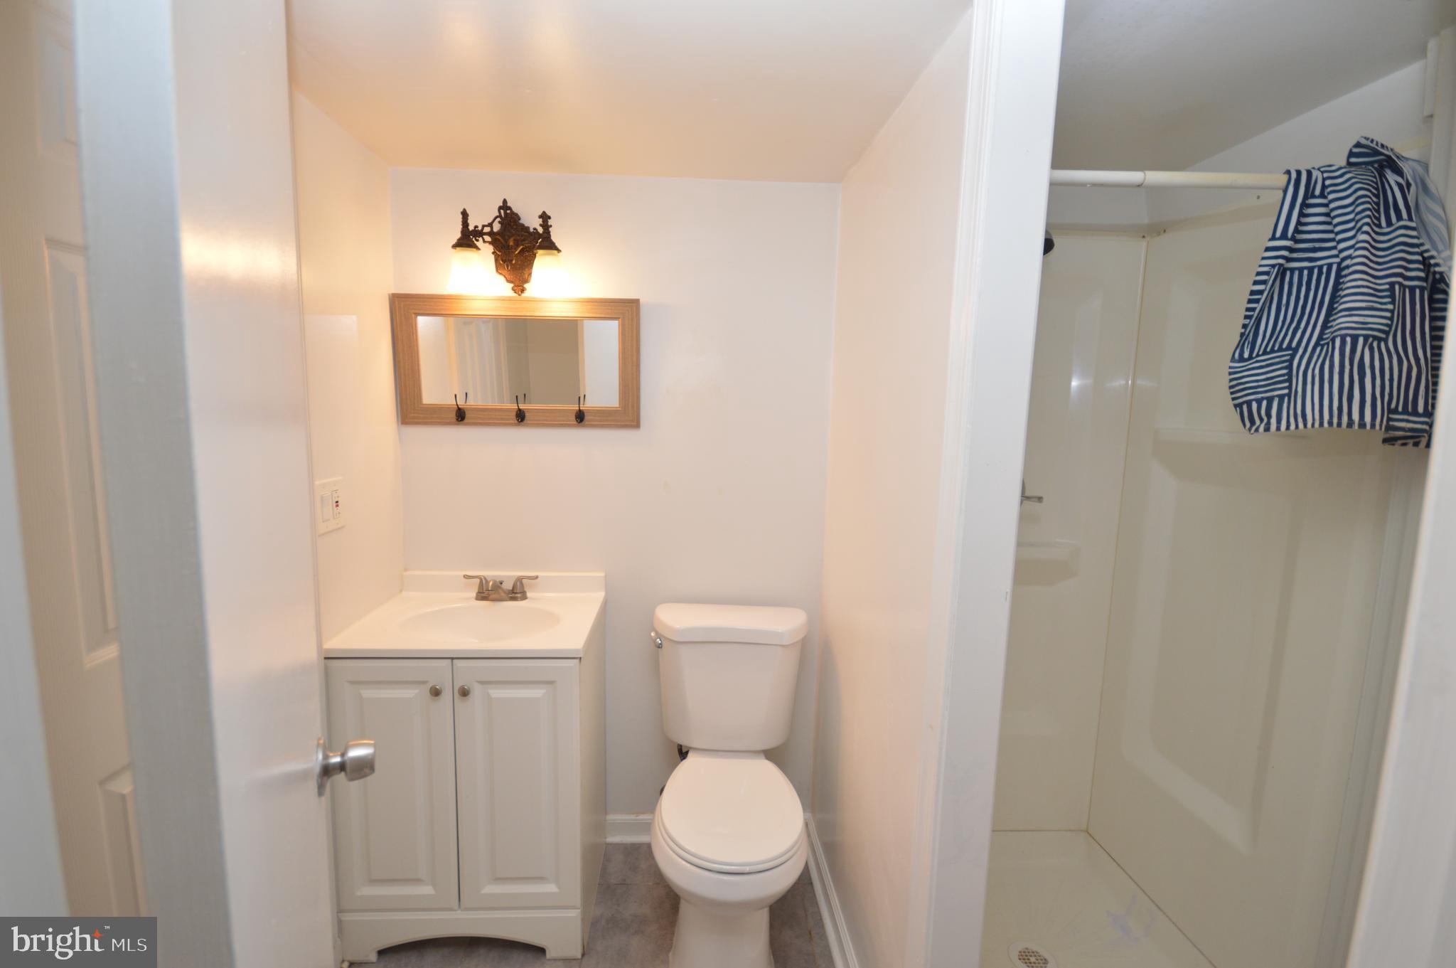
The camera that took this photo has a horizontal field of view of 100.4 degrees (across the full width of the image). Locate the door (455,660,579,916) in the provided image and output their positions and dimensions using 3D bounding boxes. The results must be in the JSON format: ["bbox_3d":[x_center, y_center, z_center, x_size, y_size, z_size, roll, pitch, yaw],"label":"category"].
[{"bbox_3d":[-0.526,0.765,1.541,0.303,0.685,0.020,1,7,-4],"label":"door"}]

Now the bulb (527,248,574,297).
[{"bbox_3d":[-0.481,-0.576,1.652,0.120,0.115,0.120,1,7,-4],"label":"bulb"}]

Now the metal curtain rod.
[{"bbox_3d":[0.934,-0.581,1.163,0.840,0.027,0.027,1,7,-1],"label":"metal curtain rod"}]

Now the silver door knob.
[{"bbox_3d":[-0.486,0.354,0.773,0.058,0.071,0.071,-2,8,-27],"label":"silver door knob"}]

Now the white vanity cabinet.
[{"bbox_3d":[-0.691,0.765,1.749,0.610,0.930,0.460,1,7,-4],"label":"white vanity cabinet"}]

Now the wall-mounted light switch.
[{"bbox_3d":[-0.963,0.052,1.479,0.012,0.125,0.122,1,7,-4],"label":"wall-mounted light switch"}]

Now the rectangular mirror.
[{"bbox_3d":[-0.632,-0.366,1.824,0.725,0.388,0.027,1,7,-4],"label":"rectangular mirror"}]

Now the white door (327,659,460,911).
[{"bbox_3d":[-0.830,0.761,1.521,0.303,0.685,0.020,1,7,-4],"label":"white door"}]

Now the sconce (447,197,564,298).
[{"bbox_3d":[-0.603,-0.656,1.694,0.300,0.240,0.210,1,7,-4],"label":"sconce"}]

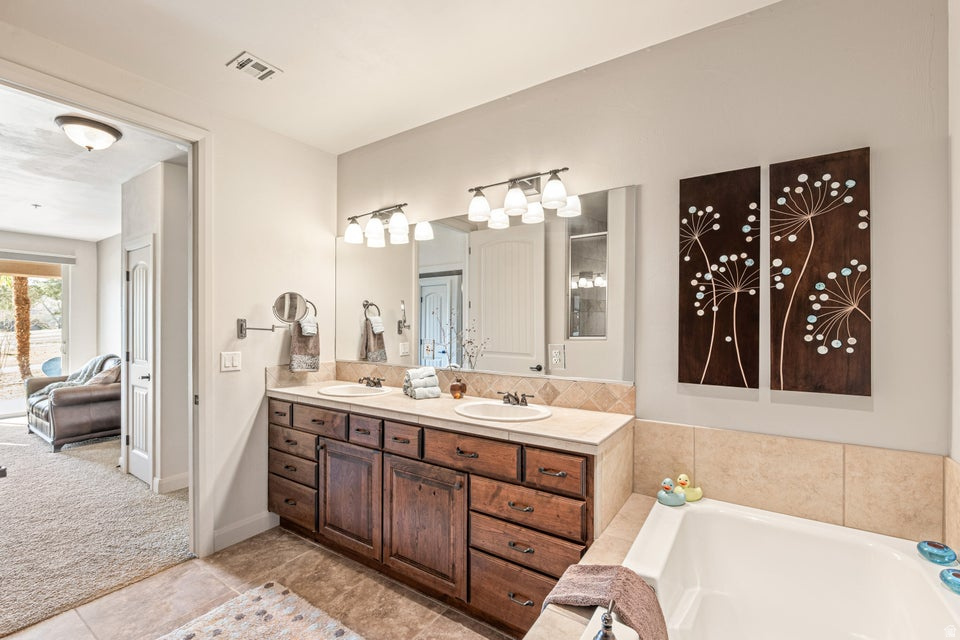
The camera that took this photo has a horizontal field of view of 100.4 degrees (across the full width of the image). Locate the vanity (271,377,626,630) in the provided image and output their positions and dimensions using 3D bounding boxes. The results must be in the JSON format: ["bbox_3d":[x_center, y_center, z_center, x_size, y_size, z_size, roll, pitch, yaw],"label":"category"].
[{"bbox_3d":[-0.337,0.934,2.329,2.245,0.931,0.545,0,0,33],"label":"vanity"}]

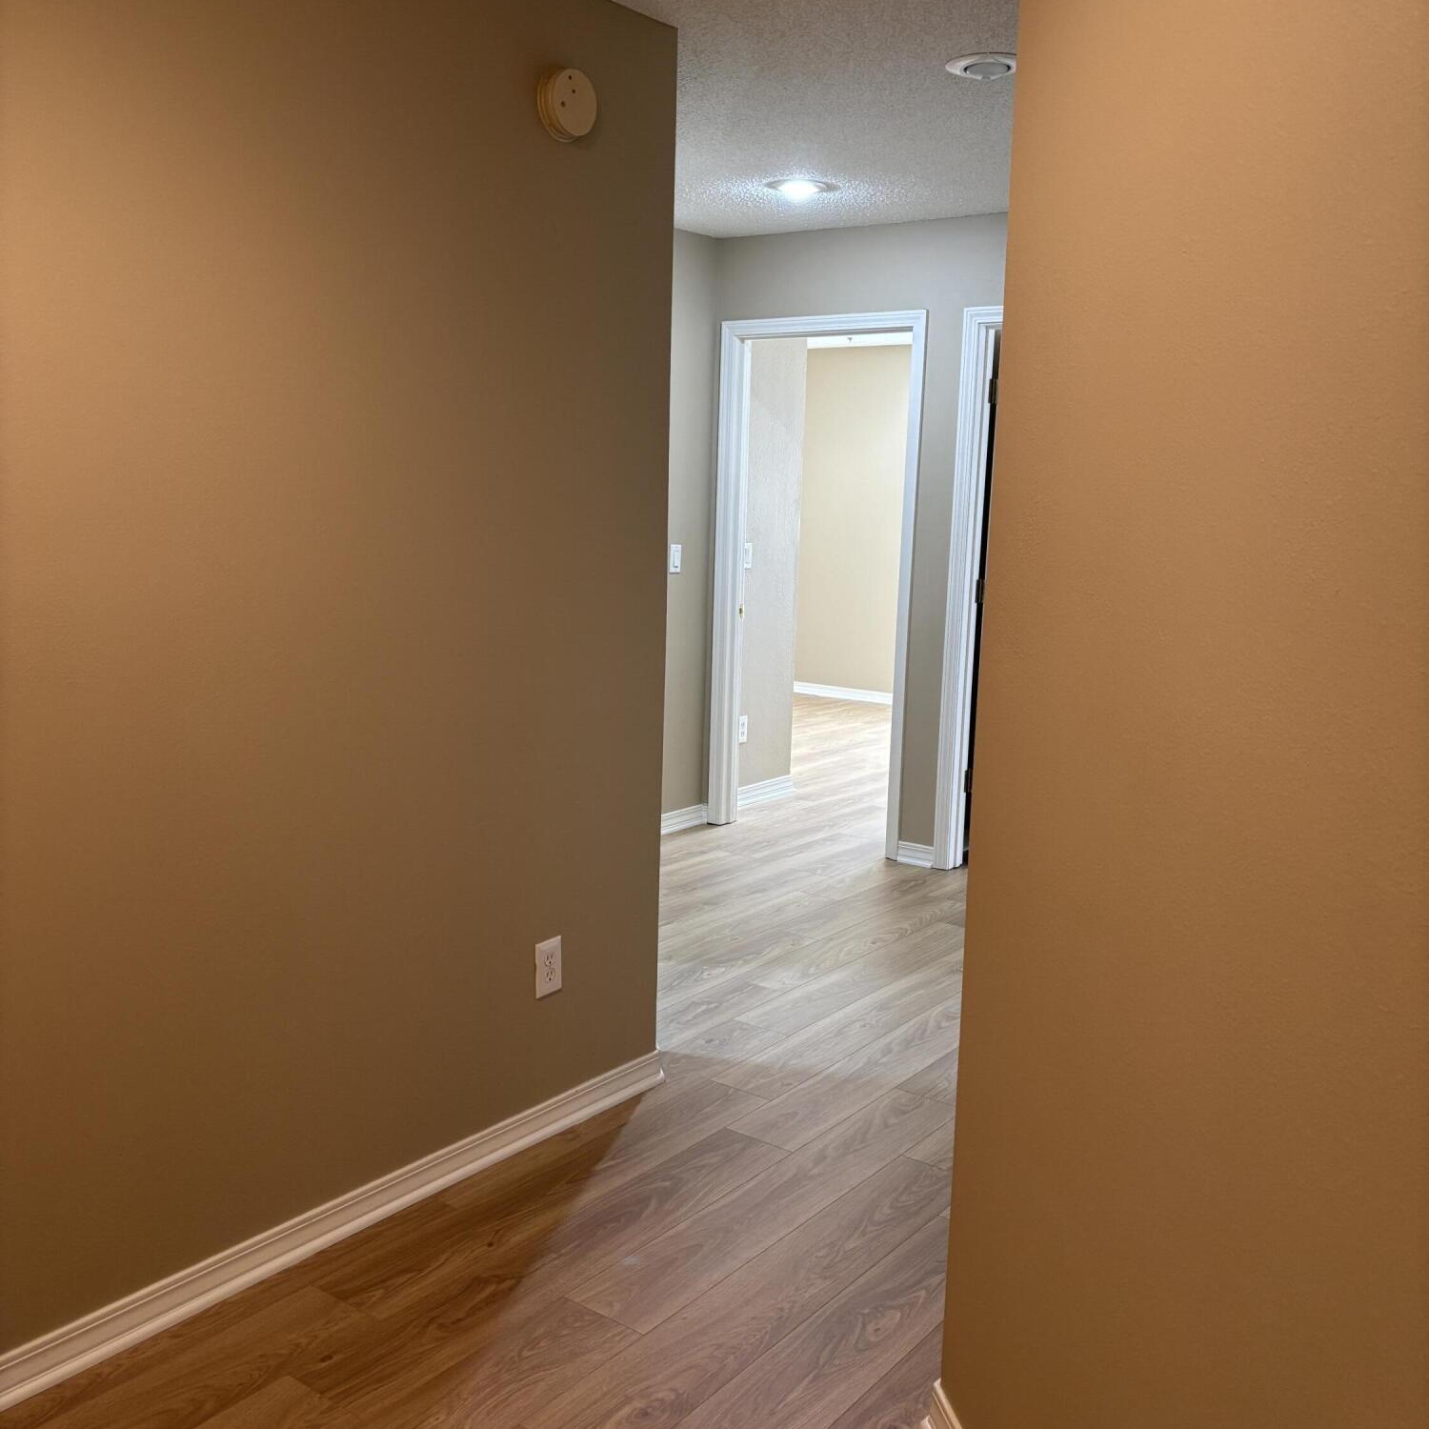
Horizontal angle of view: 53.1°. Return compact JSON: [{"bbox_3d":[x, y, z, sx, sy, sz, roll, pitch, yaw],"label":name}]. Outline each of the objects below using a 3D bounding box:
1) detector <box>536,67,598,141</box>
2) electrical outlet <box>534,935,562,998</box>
[{"bbox_3d":[-0.289,-1.212,2.844,0.040,0.137,0.137,8,11,36],"label":"detector"},{"bbox_3d":[-0.359,0.549,3.112,0.008,0.122,0.078,8,11,36],"label":"electrical outlet"}]

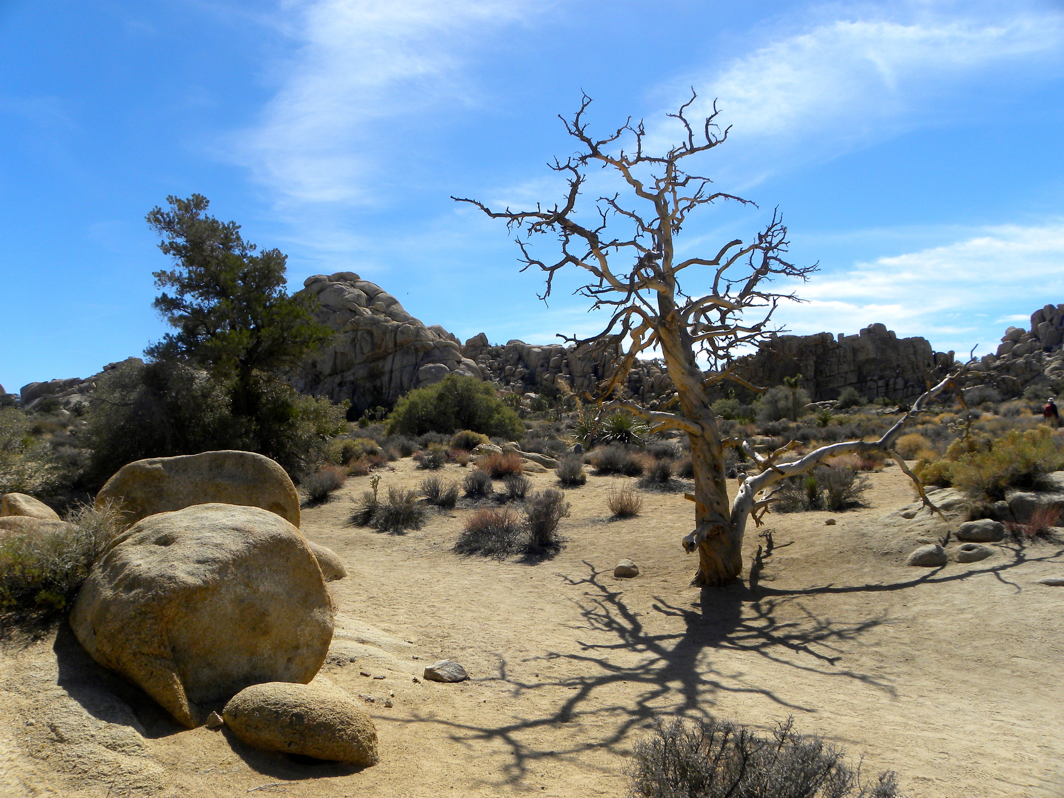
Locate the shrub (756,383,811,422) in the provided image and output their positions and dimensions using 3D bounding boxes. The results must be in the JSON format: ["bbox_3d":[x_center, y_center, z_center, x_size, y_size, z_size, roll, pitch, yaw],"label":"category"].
[{"bbox_3d":[16.704,0.276,53.000,3.583,2.539,3.200,0,0,0],"label":"shrub"}]

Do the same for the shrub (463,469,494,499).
[{"bbox_3d":[-0.872,1.397,13.100,0.504,0.456,0.480,0,0,0],"label":"shrub"}]

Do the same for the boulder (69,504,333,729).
[{"bbox_3d":[-1.860,1.080,4.450,1.450,1.030,1.200,0,0,0],"label":"boulder"}]

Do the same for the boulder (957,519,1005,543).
[{"bbox_3d":[4.854,1.435,8.650,0.520,0.240,0.400,0,0,0],"label":"boulder"}]

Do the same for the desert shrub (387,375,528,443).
[{"bbox_3d":[-3.175,0.360,33.000,5.698,2.691,4.800,0,0,0],"label":"desert shrub"}]

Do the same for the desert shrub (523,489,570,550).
[{"bbox_3d":[0.167,1.312,8.700,0.507,0.665,0.470,0,0,0],"label":"desert shrub"}]

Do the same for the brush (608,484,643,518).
[{"bbox_3d":[1.311,1.421,11.150,0.500,0.470,0.450,0,0,0],"label":"brush"}]

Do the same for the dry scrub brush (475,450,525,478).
[{"bbox_3d":[-0.677,1.355,16.700,0.990,0.533,0.900,0,0,0],"label":"dry scrub brush"}]

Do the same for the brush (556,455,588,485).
[{"bbox_3d":[0.752,1.333,14.900,0.590,0.550,0.540,0,0,0],"label":"brush"}]

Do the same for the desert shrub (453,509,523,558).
[{"bbox_3d":[-0.469,1.428,8.500,0.740,0.480,0.640,0,0,0],"label":"desert shrub"}]

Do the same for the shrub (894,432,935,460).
[{"bbox_3d":[10.431,1.270,21.800,1.111,0.748,1.022,0,0,0],"label":"shrub"}]

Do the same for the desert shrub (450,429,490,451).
[{"bbox_3d":[-1.860,1.248,24.000,1.198,0.674,1.102,0,0,0],"label":"desert shrub"}]

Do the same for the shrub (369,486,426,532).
[{"bbox_3d":[-1.742,1.417,10.400,0.746,0.552,0.687,0,0,0],"label":"shrub"}]

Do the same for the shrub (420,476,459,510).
[{"bbox_3d":[-1.443,1.437,12.500,0.611,0.494,0.562,0,0,0],"label":"shrub"}]

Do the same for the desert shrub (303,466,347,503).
[{"bbox_3d":[-3.276,1.350,12.600,0.720,0.580,0.640,0,0,0],"label":"desert shrub"}]

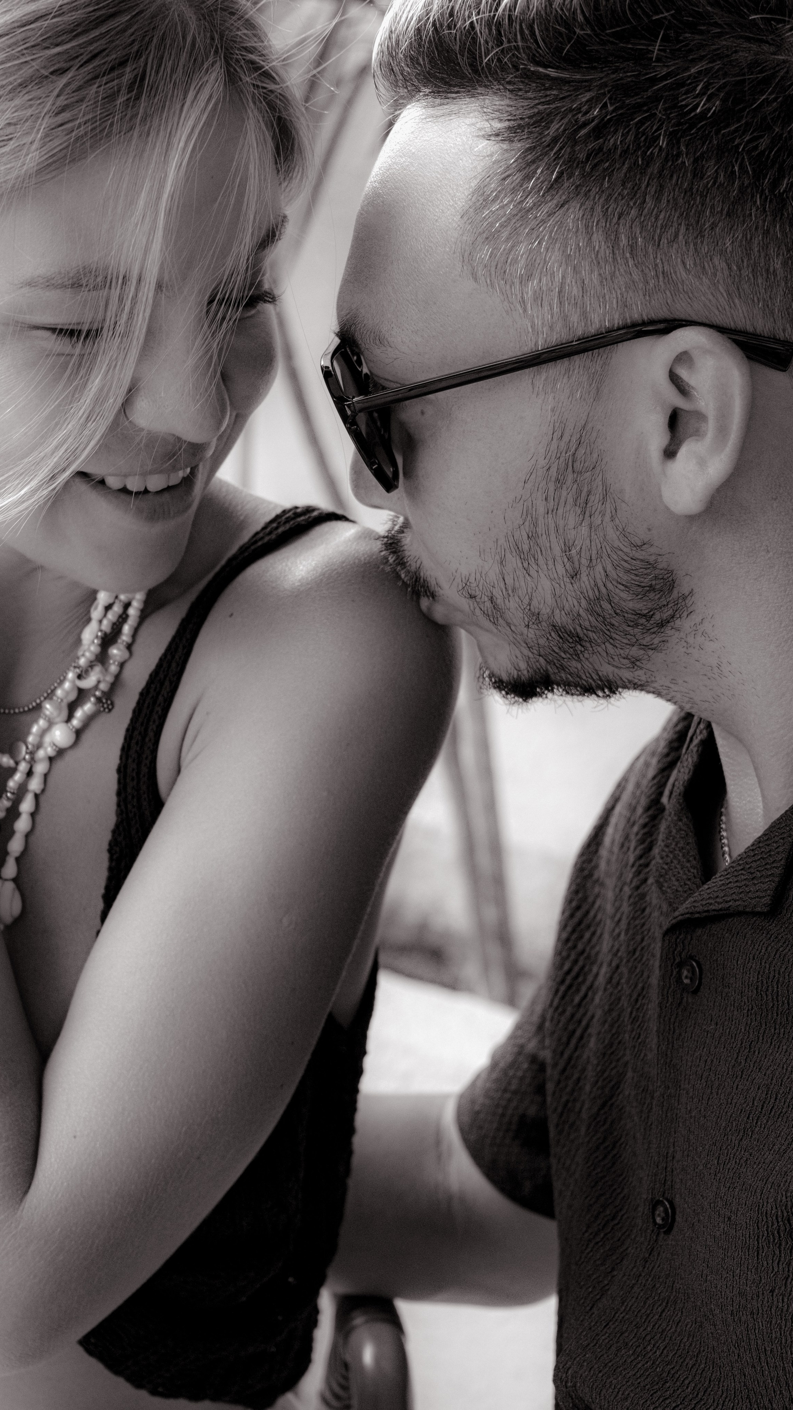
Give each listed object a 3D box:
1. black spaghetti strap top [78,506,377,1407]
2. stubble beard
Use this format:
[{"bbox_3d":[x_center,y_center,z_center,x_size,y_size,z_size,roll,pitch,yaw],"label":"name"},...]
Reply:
[{"bbox_3d":[-0.148,0.092,1.065,0.300,0.360,0.220,10,6,43],"label":"black spaghetti strap top"},{"bbox_3d":[0.057,-0.048,0.920,0.108,0.100,0.135,-20,-2,16],"label":"stubble beard"}]

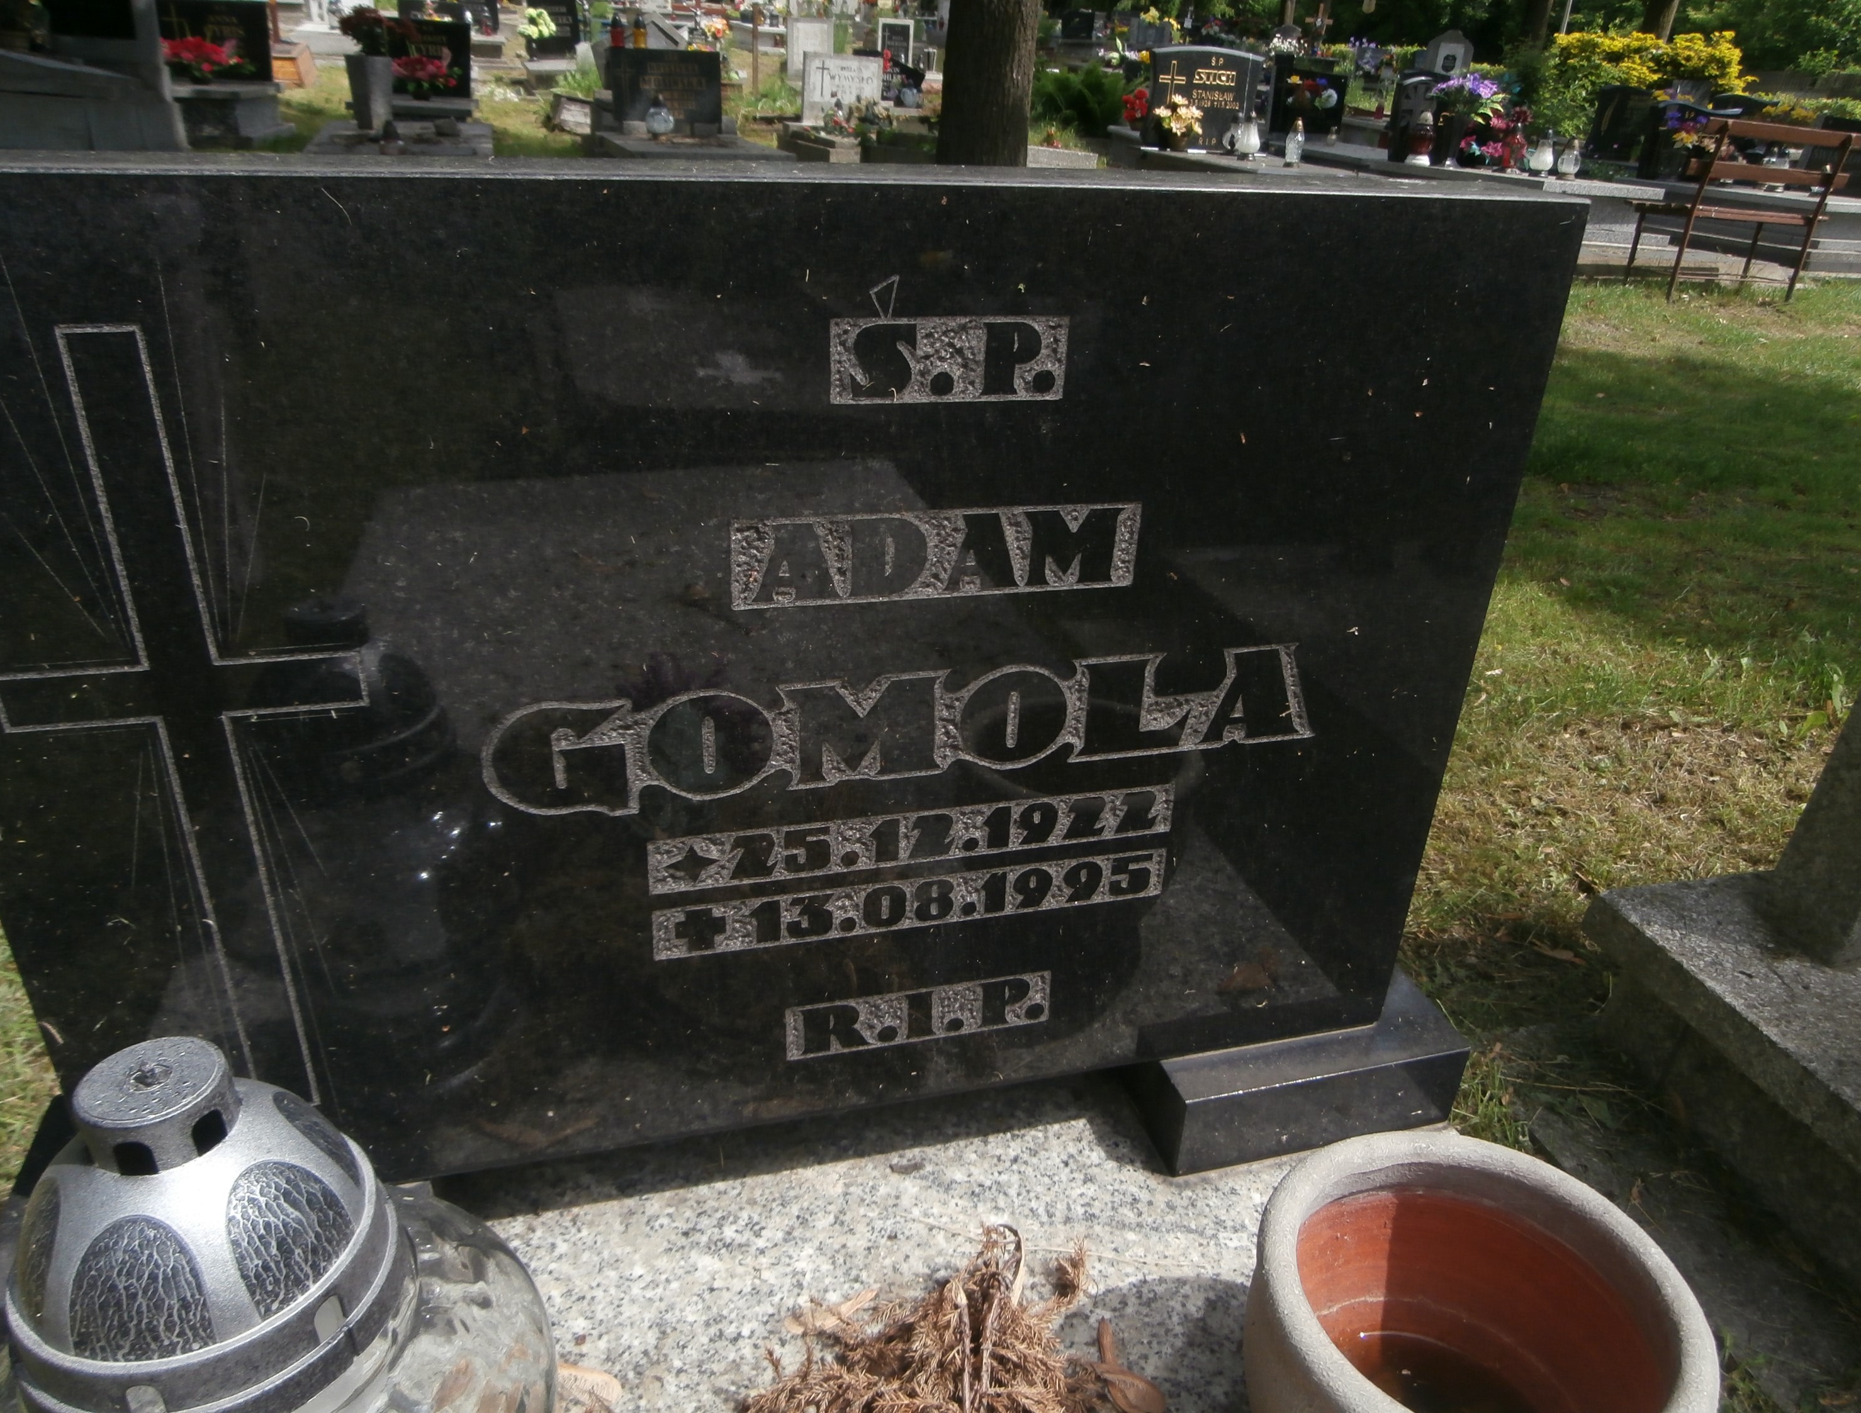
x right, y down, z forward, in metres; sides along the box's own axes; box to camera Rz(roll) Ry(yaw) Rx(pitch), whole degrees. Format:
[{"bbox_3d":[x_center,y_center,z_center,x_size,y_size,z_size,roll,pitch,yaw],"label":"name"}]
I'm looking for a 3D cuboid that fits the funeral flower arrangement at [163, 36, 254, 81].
[{"bbox_3d":[-4.438,-3.980,8.029,0.527,0.259,0.316,-1,27,-10],"label":"funeral flower arrangement"}]

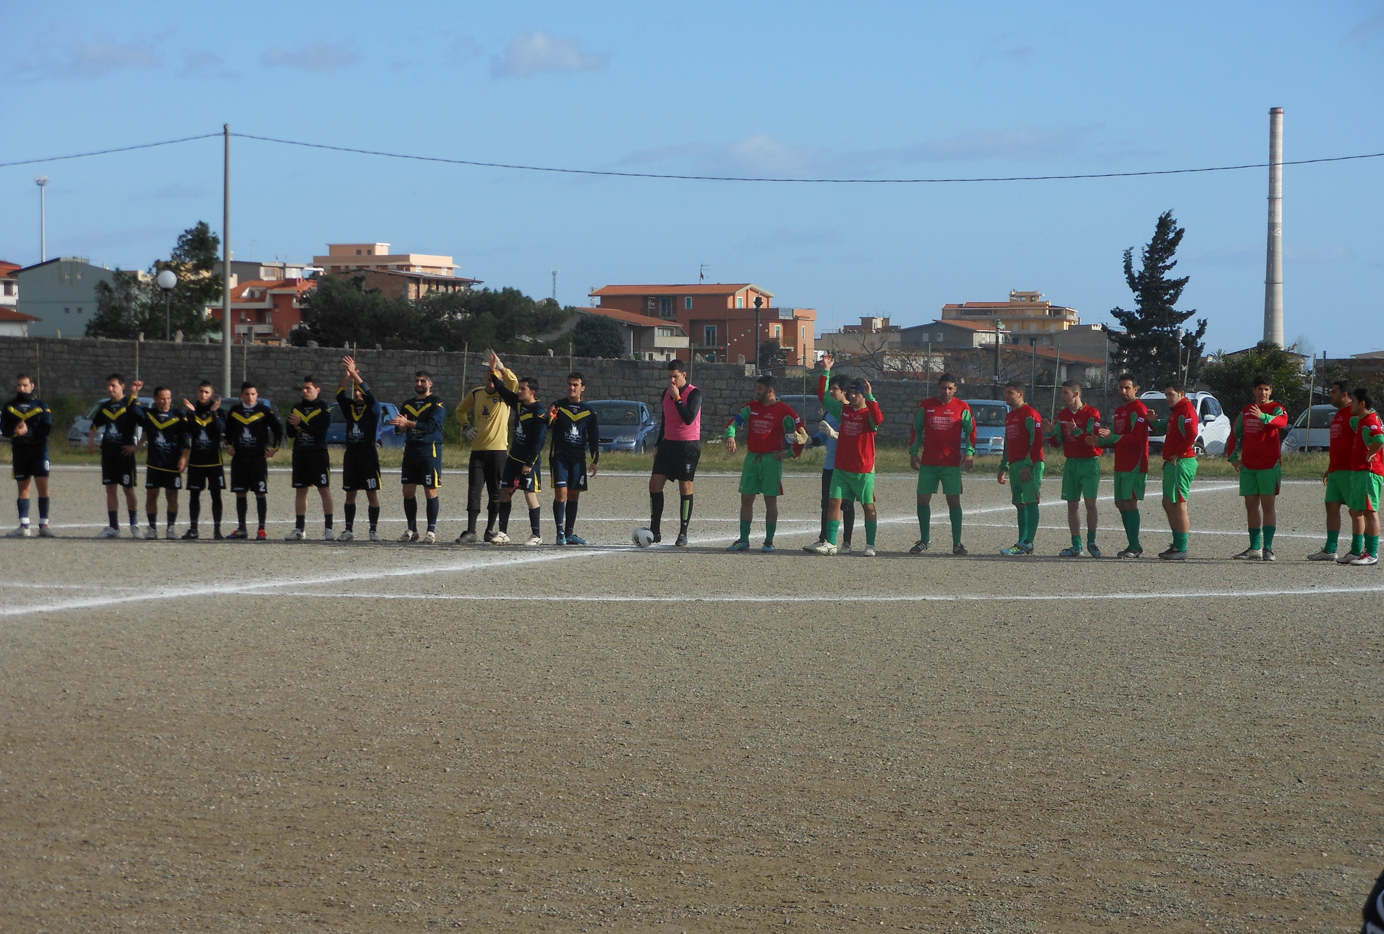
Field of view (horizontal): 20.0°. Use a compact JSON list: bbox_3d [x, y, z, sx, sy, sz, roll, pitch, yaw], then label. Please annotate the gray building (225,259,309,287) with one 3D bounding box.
[{"bbox_3d":[-63.200,-23.800,579.000,8.700,13.000,11.300,1,1,30],"label":"gray building"}]

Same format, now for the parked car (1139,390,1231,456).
[{"bbox_3d":[10.458,-0.815,85.515,1.820,1.650,4.350,1,1,19],"label":"parked car"}]

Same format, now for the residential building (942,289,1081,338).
[{"bbox_3d":[63.600,-28.100,780.000,26.500,14.500,12.500,0,1,8],"label":"residential building"}]

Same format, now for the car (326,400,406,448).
[{"bbox_3d":[-7.719,-0.772,91.513,1.680,1.460,3.900,1,1,14],"label":"car"}]

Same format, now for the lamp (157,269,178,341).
[{"bbox_3d":[-13.868,-2.927,103.542,0.520,4.600,0.520,0,1,0],"label":"lamp"}]

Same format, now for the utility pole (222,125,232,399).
[{"bbox_3d":[-11.539,-4.373,97.075,0.210,8.200,0.210,0,1,0],"label":"utility pole"}]

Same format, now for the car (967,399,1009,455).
[{"bbox_3d":[5.750,-0.580,77.200,1.550,1.470,3.550,0,1,11],"label":"car"}]

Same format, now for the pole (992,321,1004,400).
[{"bbox_3d":[10.930,-3.120,140.000,0.330,4.300,0.330,0,1,0],"label":"pole"}]

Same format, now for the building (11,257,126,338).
[{"bbox_3d":[-59.800,-14.850,375.000,10.400,10.100,11.000,0,1,-3],"label":"building"}]

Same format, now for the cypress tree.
[{"bbox_3d":[24.400,-7.780,205.000,4.800,11.300,4.800,0,1,0],"label":"cypress tree"}]

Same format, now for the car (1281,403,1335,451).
[{"bbox_3d":[12.420,-0.475,75.400,1.720,1.450,4.000,1,1,14],"label":"car"}]

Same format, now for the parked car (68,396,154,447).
[{"bbox_3d":[-13.722,-0.957,95.513,1.690,1.460,3.950,1,1,12],"label":"parked car"}]

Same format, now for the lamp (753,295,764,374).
[{"bbox_3d":[2.274,-3.424,135.046,0.330,5.000,0.330,0,1,0],"label":"lamp"}]

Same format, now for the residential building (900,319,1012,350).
[{"bbox_3d":[38.600,-17.700,572.000,12.000,7.700,12.000,1,1,27],"label":"residential building"}]

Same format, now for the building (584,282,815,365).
[{"bbox_3d":[1.500,-15.300,440.000,23.500,10.400,10.000,1,1,24],"label":"building"}]

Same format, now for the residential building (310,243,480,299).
[{"bbox_3d":[-44.023,-23.983,570.155,18.000,17.000,18.000,1,1,36],"label":"residential building"}]

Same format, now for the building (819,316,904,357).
[{"bbox_3d":[27.169,-18.753,630.100,13.500,11.000,11.000,1,1,24],"label":"building"}]

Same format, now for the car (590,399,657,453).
[{"bbox_3d":[-1.500,-0.626,79.000,1.710,1.430,4.200,0,1,11],"label":"car"}]

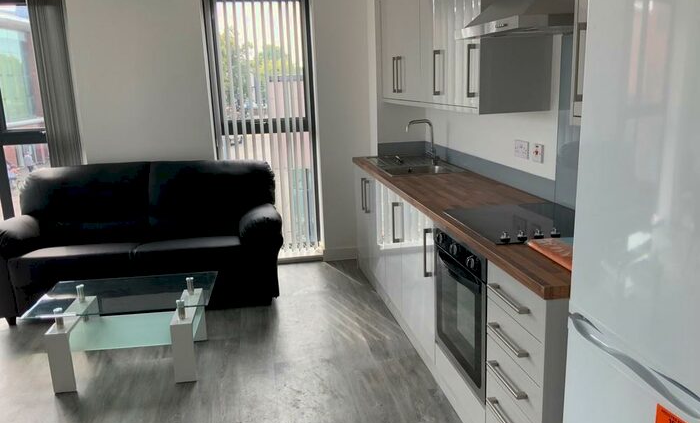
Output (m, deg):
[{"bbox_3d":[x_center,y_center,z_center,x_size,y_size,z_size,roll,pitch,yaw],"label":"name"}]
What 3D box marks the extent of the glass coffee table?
[{"bbox_3d":[-1.197,0.650,3.240,0.905,0.435,0.555,-3,13,-6],"label":"glass coffee table"}]

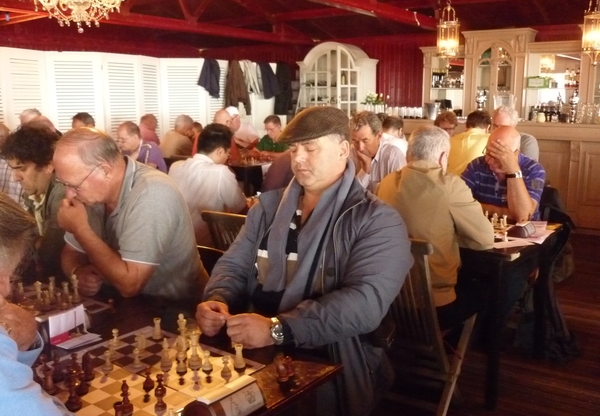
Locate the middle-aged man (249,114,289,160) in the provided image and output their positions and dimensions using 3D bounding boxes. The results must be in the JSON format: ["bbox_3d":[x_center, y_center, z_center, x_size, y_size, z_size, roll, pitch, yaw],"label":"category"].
[{"bbox_3d":[-0.270,-0.267,5.650,0.550,1.260,0.800,5,12,30],"label":"middle-aged man"}]

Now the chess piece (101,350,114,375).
[{"bbox_3d":[-0.488,0.385,1.448,0.028,0.049,0.028,7,12,36],"label":"chess piece"}]

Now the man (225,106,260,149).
[{"bbox_3d":[-0.600,-0.381,6.100,0.550,1.320,0.800,8,13,40],"label":"man"}]

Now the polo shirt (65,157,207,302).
[{"bbox_3d":[-0.646,0.124,2.268,0.470,0.640,0.420,9,13,42],"label":"polo shirt"}]

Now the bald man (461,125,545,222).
[{"bbox_3d":[1.224,0.173,3.384,0.540,1.280,0.740,7,12,36],"label":"bald man"}]

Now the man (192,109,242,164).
[{"bbox_3d":[-0.837,-0.270,5.800,0.540,1.360,0.700,7,12,36],"label":"man"}]

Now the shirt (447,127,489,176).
[{"bbox_3d":[1.193,-0.276,4.100,0.480,0.620,0.350,5,11,30],"label":"shirt"}]

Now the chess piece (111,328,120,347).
[{"bbox_3d":[-0.516,0.360,1.591,0.028,0.049,0.028,7,12,36],"label":"chess piece"}]

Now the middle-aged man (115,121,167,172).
[{"bbox_3d":[-1.250,-0.024,4.350,0.800,1.250,0.550,-10,14,-42],"label":"middle-aged man"}]

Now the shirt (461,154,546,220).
[{"bbox_3d":[1.239,-0.059,3.433,0.500,0.560,0.360,7,12,36],"label":"shirt"}]

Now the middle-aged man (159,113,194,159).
[{"bbox_3d":[-1.280,-0.323,6.000,0.550,1.280,0.800,7,12,37],"label":"middle-aged man"}]

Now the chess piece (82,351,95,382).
[{"bbox_3d":[-0.516,0.386,1.393,0.030,0.066,0.033,7,12,36],"label":"chess piece"}]

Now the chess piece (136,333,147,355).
[{"bbox_3d":[-0.399,0.340,1.434,0.031,0.051,0.028,-8,12,-36],"label":"chess piece"}]

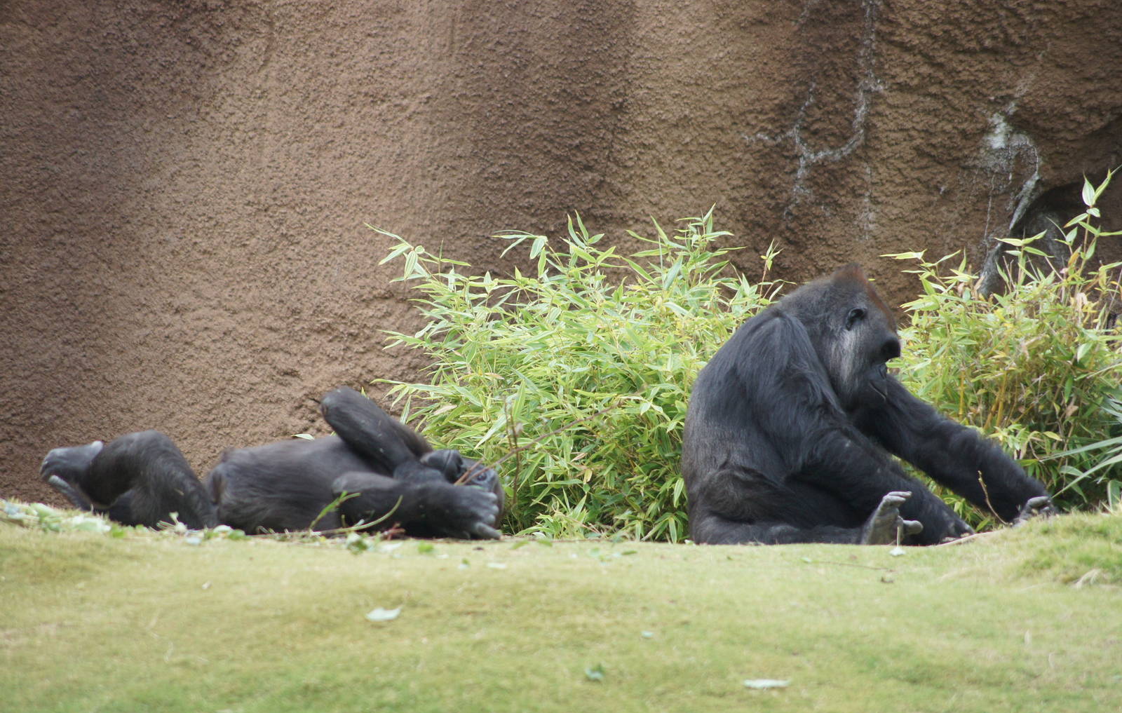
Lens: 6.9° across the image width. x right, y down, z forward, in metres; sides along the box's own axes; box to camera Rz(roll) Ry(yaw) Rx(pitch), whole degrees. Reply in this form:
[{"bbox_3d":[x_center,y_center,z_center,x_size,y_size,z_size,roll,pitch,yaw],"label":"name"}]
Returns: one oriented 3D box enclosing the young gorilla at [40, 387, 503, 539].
[{"bbox_3d":[-0.837,0.307,27.000,1.310,0.420,0.560,2,6,4],"label":"young gorilla"}]

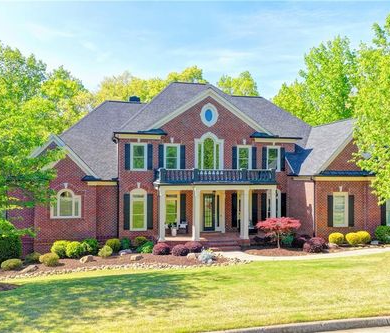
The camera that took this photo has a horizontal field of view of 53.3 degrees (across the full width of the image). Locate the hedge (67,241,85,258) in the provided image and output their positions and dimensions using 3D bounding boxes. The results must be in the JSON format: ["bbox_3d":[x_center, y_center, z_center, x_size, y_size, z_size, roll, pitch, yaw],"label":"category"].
[{"bbox_3d":[-6.395,4.424,20.800,0.900,0.830,0.880,0,-2,0],"label":"hedge"}]

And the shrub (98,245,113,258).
[{"bbox_3d":[-4.743,4.466,20.600,0.770,0.650,0.750,0,-2,0],"label":"shrub"}]

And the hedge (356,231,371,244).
[{"bbox_3d":[10.032,4.249,23.100,0.920,0.760,0.900,0,-2,-9],"label":"hedge"}]

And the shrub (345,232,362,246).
[{"bbox_3d":[9.338,4.282,22.800,0.930,0.740,0.900,0,-2,-9],"label":"shrub"}]

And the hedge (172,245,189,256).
[{"bbox_3d":[-0.756,4.400,20.700,0.940,0.610,0.920,0,-2,0],"label":"hedge"}]

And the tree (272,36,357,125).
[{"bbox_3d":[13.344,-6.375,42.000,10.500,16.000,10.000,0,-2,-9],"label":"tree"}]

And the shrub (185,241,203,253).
[{"bbox_3d":[-0.028,4.432,21.400,1.000,0.660,0.950,0,-2,-9],"label":"shrub"}]

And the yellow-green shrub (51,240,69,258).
[{"bbox_3d":[-7.197,4.419,20.800,0.920,0.880,0.900,0,-2,0],"label":"yellow-green shrub"}]

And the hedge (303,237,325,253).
[{"bbox_3d":[6.657,4.368,21.600,1.250,0.860,1.200,0,-2,-9],"label":"hedge"}]

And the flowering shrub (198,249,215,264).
[{"bbox_3d":[0.571,4.380,19.300,0.840,0.720,0.800,0,-2,0],"label":"flowering shrub"}]

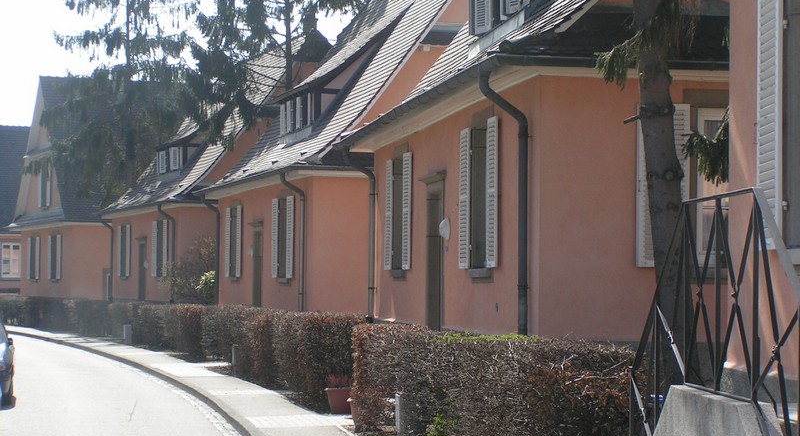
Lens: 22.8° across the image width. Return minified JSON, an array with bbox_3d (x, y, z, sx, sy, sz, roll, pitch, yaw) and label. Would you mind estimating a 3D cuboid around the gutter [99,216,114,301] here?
[{"bbox_3d":[-9.377,1.390,63.500,0.430,2.870,0.100,1,-2,-17],"label":"gutter"}]

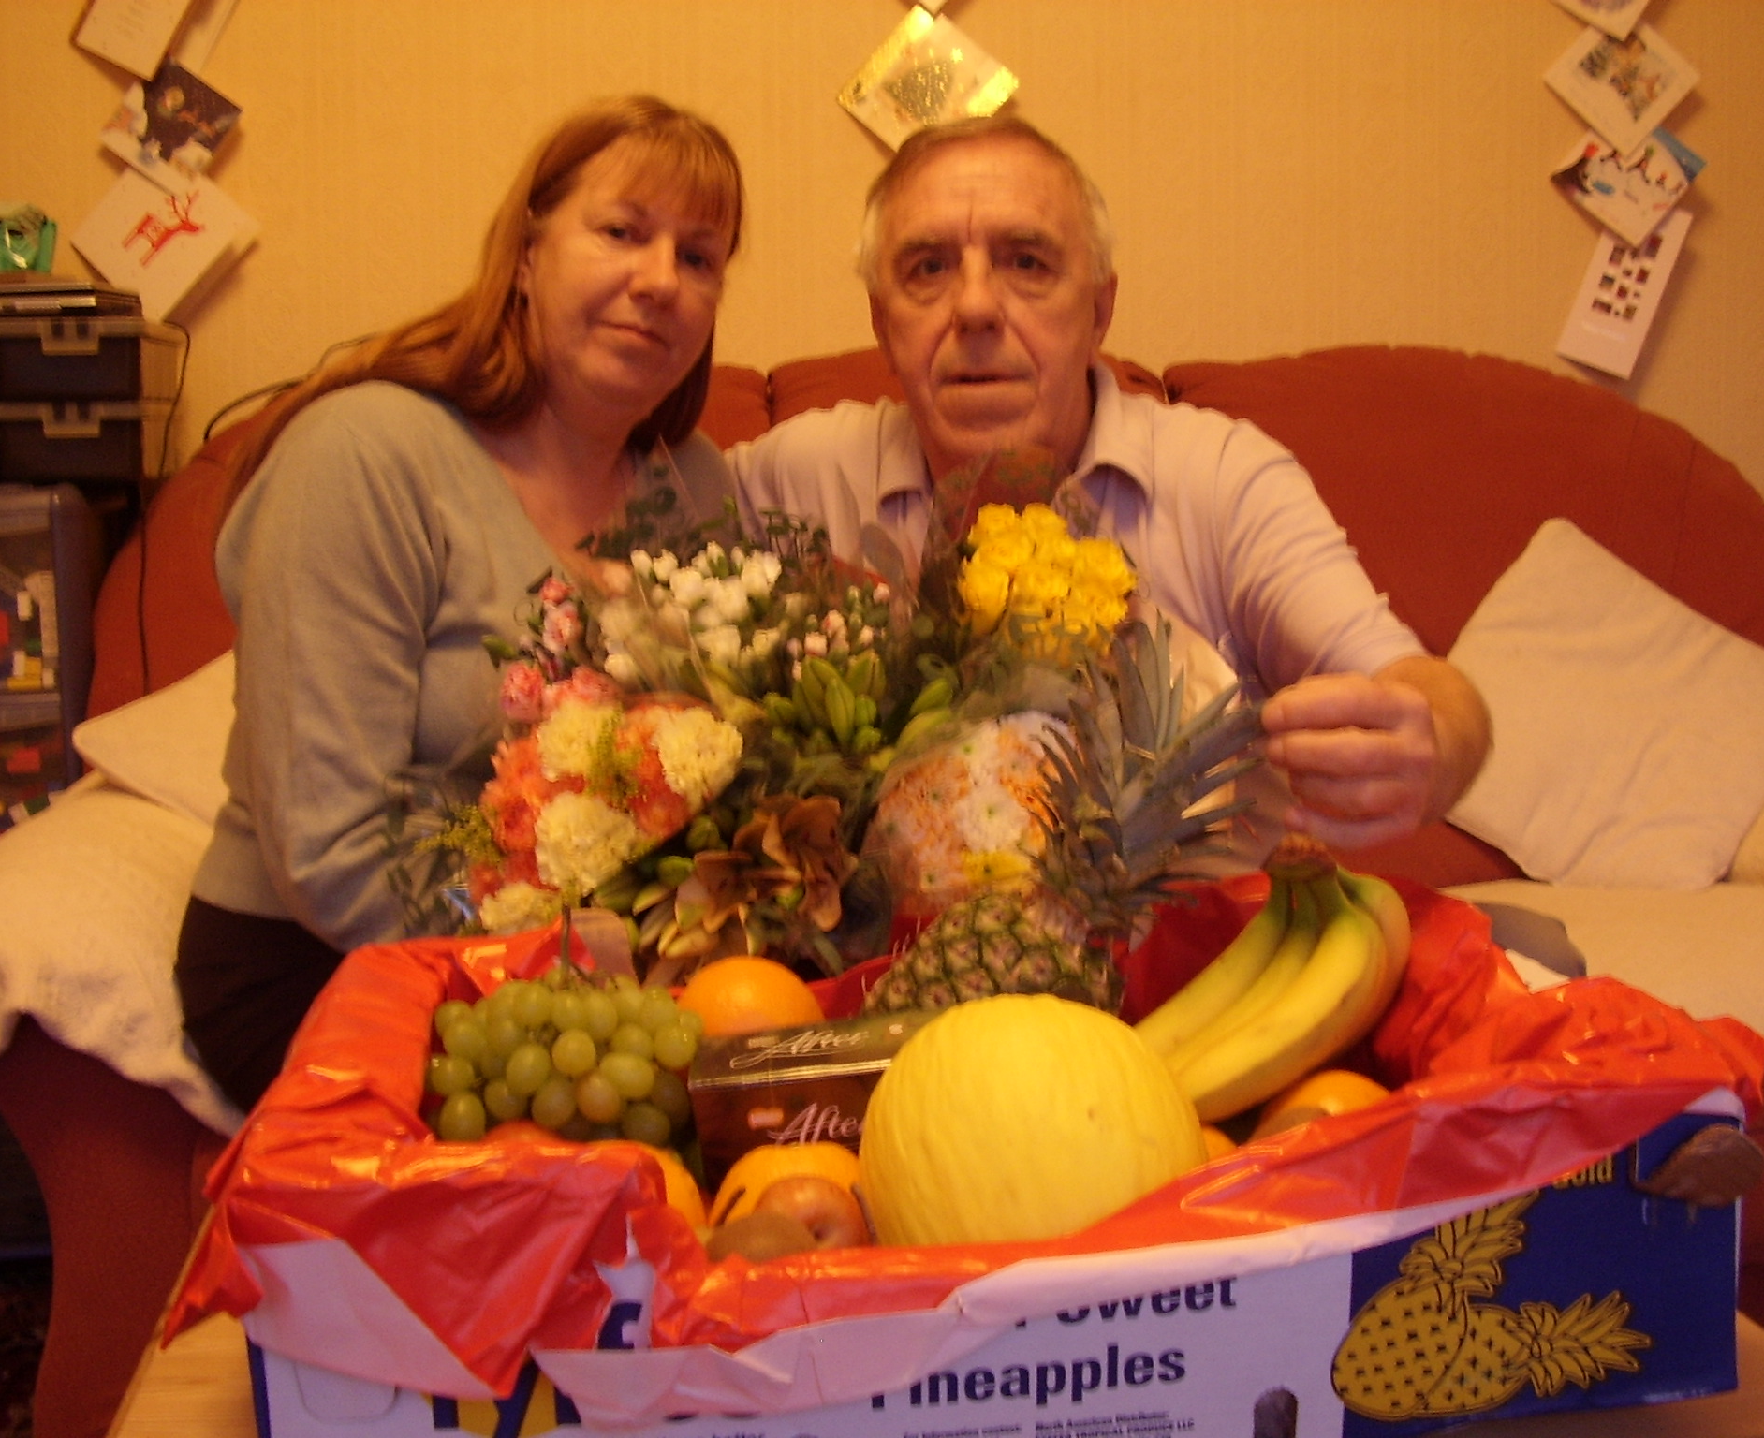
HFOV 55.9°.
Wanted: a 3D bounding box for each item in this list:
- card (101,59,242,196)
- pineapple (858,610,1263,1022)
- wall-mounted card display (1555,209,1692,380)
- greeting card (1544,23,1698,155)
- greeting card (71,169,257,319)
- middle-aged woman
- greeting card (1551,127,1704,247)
[{"bbox_3d":[-0.814,-0.677,1.900,0.121,0.119,0.020,41,1,-7],"label":"card"},{"bbox_3d":[0.098,0.090,0.900,0.140,0.315,0.140,22,0,-2],"label":"pineapple"},{"bbox_3d":[0.908,-0.532,2.030,0.097,0.215,0.020,20,4,-6],"label":"wall-mounted card display"},{"bbox_3d":[0.905,-0.784,2.030,0.139,0.133,0.020,42,1,-7],"label":"greeting card"},{"bbox_3d":[-0.821,-0.552,1.900,0.147,0.142,0.022,-44,7,1],"label":"greeting card"},{"bbox_3d":[-0.264,0.132,1.280,0.500,1.195,0.700,-5,7,-36],"label":"middle-aged woman"},{"bbox_3d":[0.912,-0.667,2.030,0.134,0.132,0.022,40,2,-7],"label":"greeting card"}]

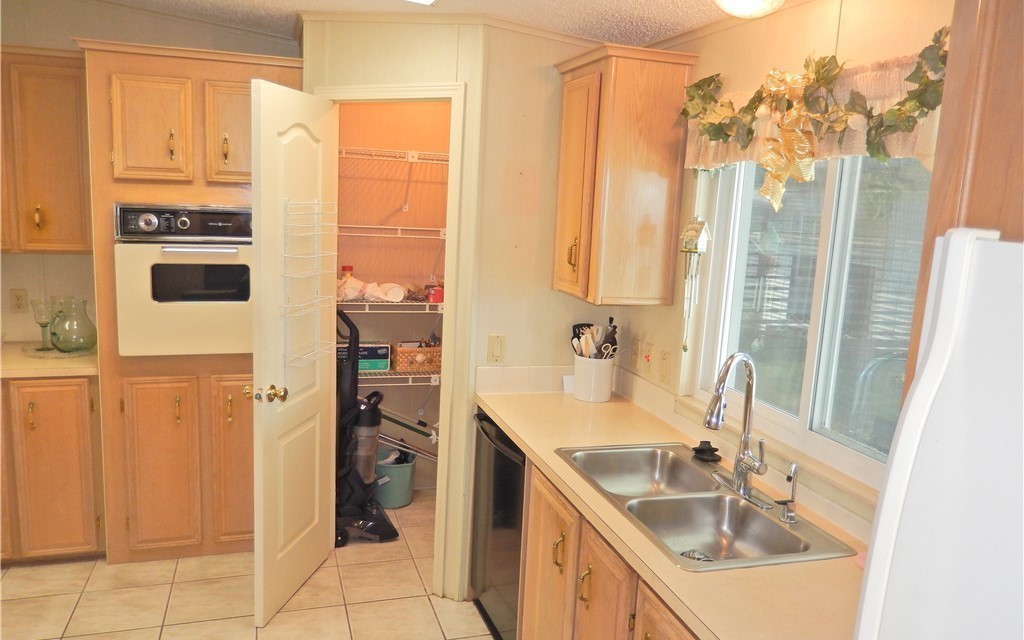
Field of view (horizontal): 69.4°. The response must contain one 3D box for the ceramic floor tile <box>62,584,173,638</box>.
[{"bbox_3d":[-1.569,1.167,2.974,0.343,0.010,0.343,0,9,-18],"label":"ceramic floor tile"}]

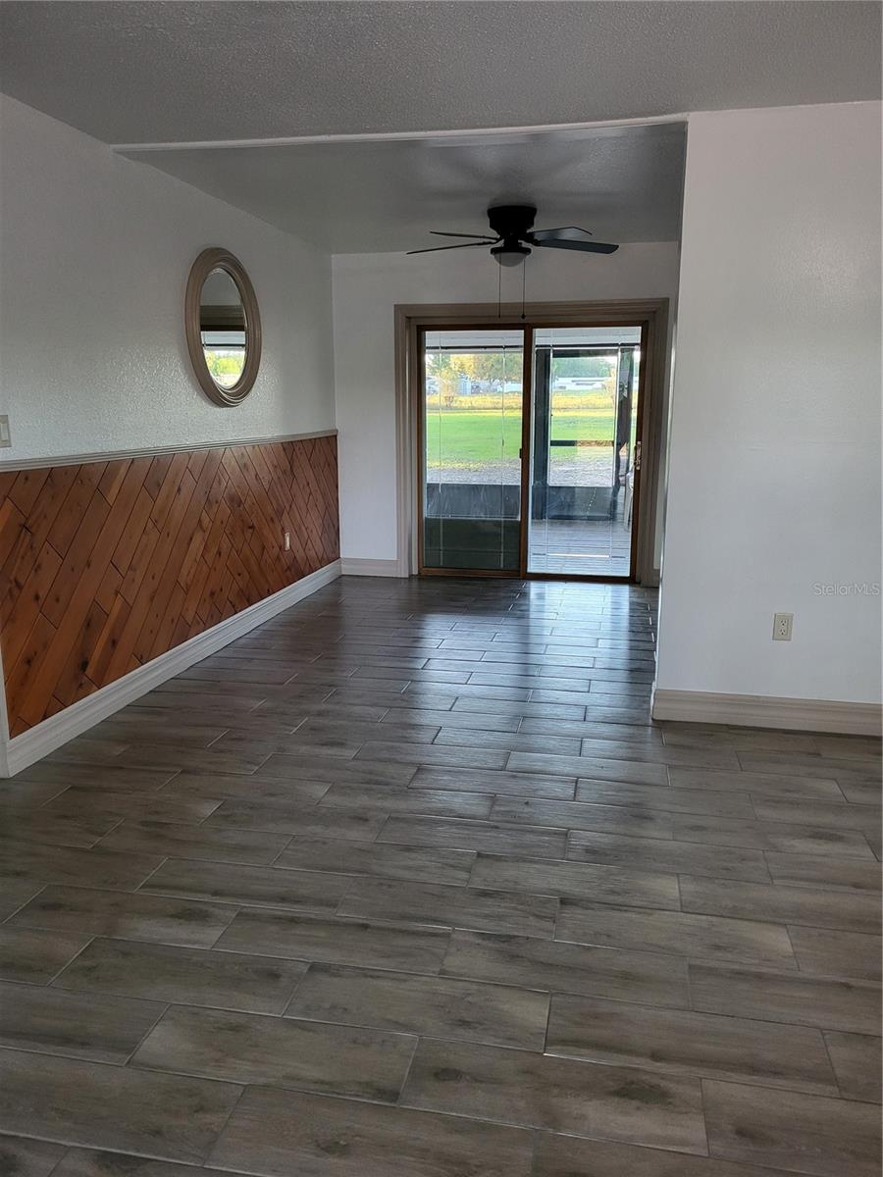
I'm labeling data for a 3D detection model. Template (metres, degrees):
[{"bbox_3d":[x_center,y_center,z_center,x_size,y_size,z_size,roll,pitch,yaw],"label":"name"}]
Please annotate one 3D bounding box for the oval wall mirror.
[{"bbox_3d":[-1.194,-1.432,4.915,0.050,0.840,0.860,3,12,11],"label":"oval wall mirror"}]

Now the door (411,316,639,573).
[{"bbox_3d":[0.656,-1.025,6.803,1.731,1.953,0.100,3,12,11],"label":"door"}]

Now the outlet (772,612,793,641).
[{"bbox_3d":[1.448,0.163,3.751,0.073,0.116,0.009,3,12,11],"label":"outlet"}]

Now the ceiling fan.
[{"bbox_3d":[0.404,-2.034,5.141,1.340,0.315,1.320,3,12,11],"label":"ceiling fan"}]

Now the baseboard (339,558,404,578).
[{"bbox_3d":[-0.568,-0.166,7.117,0.500,0.140,0.021,3,12,11],"label":"baseboard"}]

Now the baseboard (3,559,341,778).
[{"bbox_3d":[-1.222,0.231,5.234,0.022,0.145,4.024,3,12,11],"label":"baseboard"}]

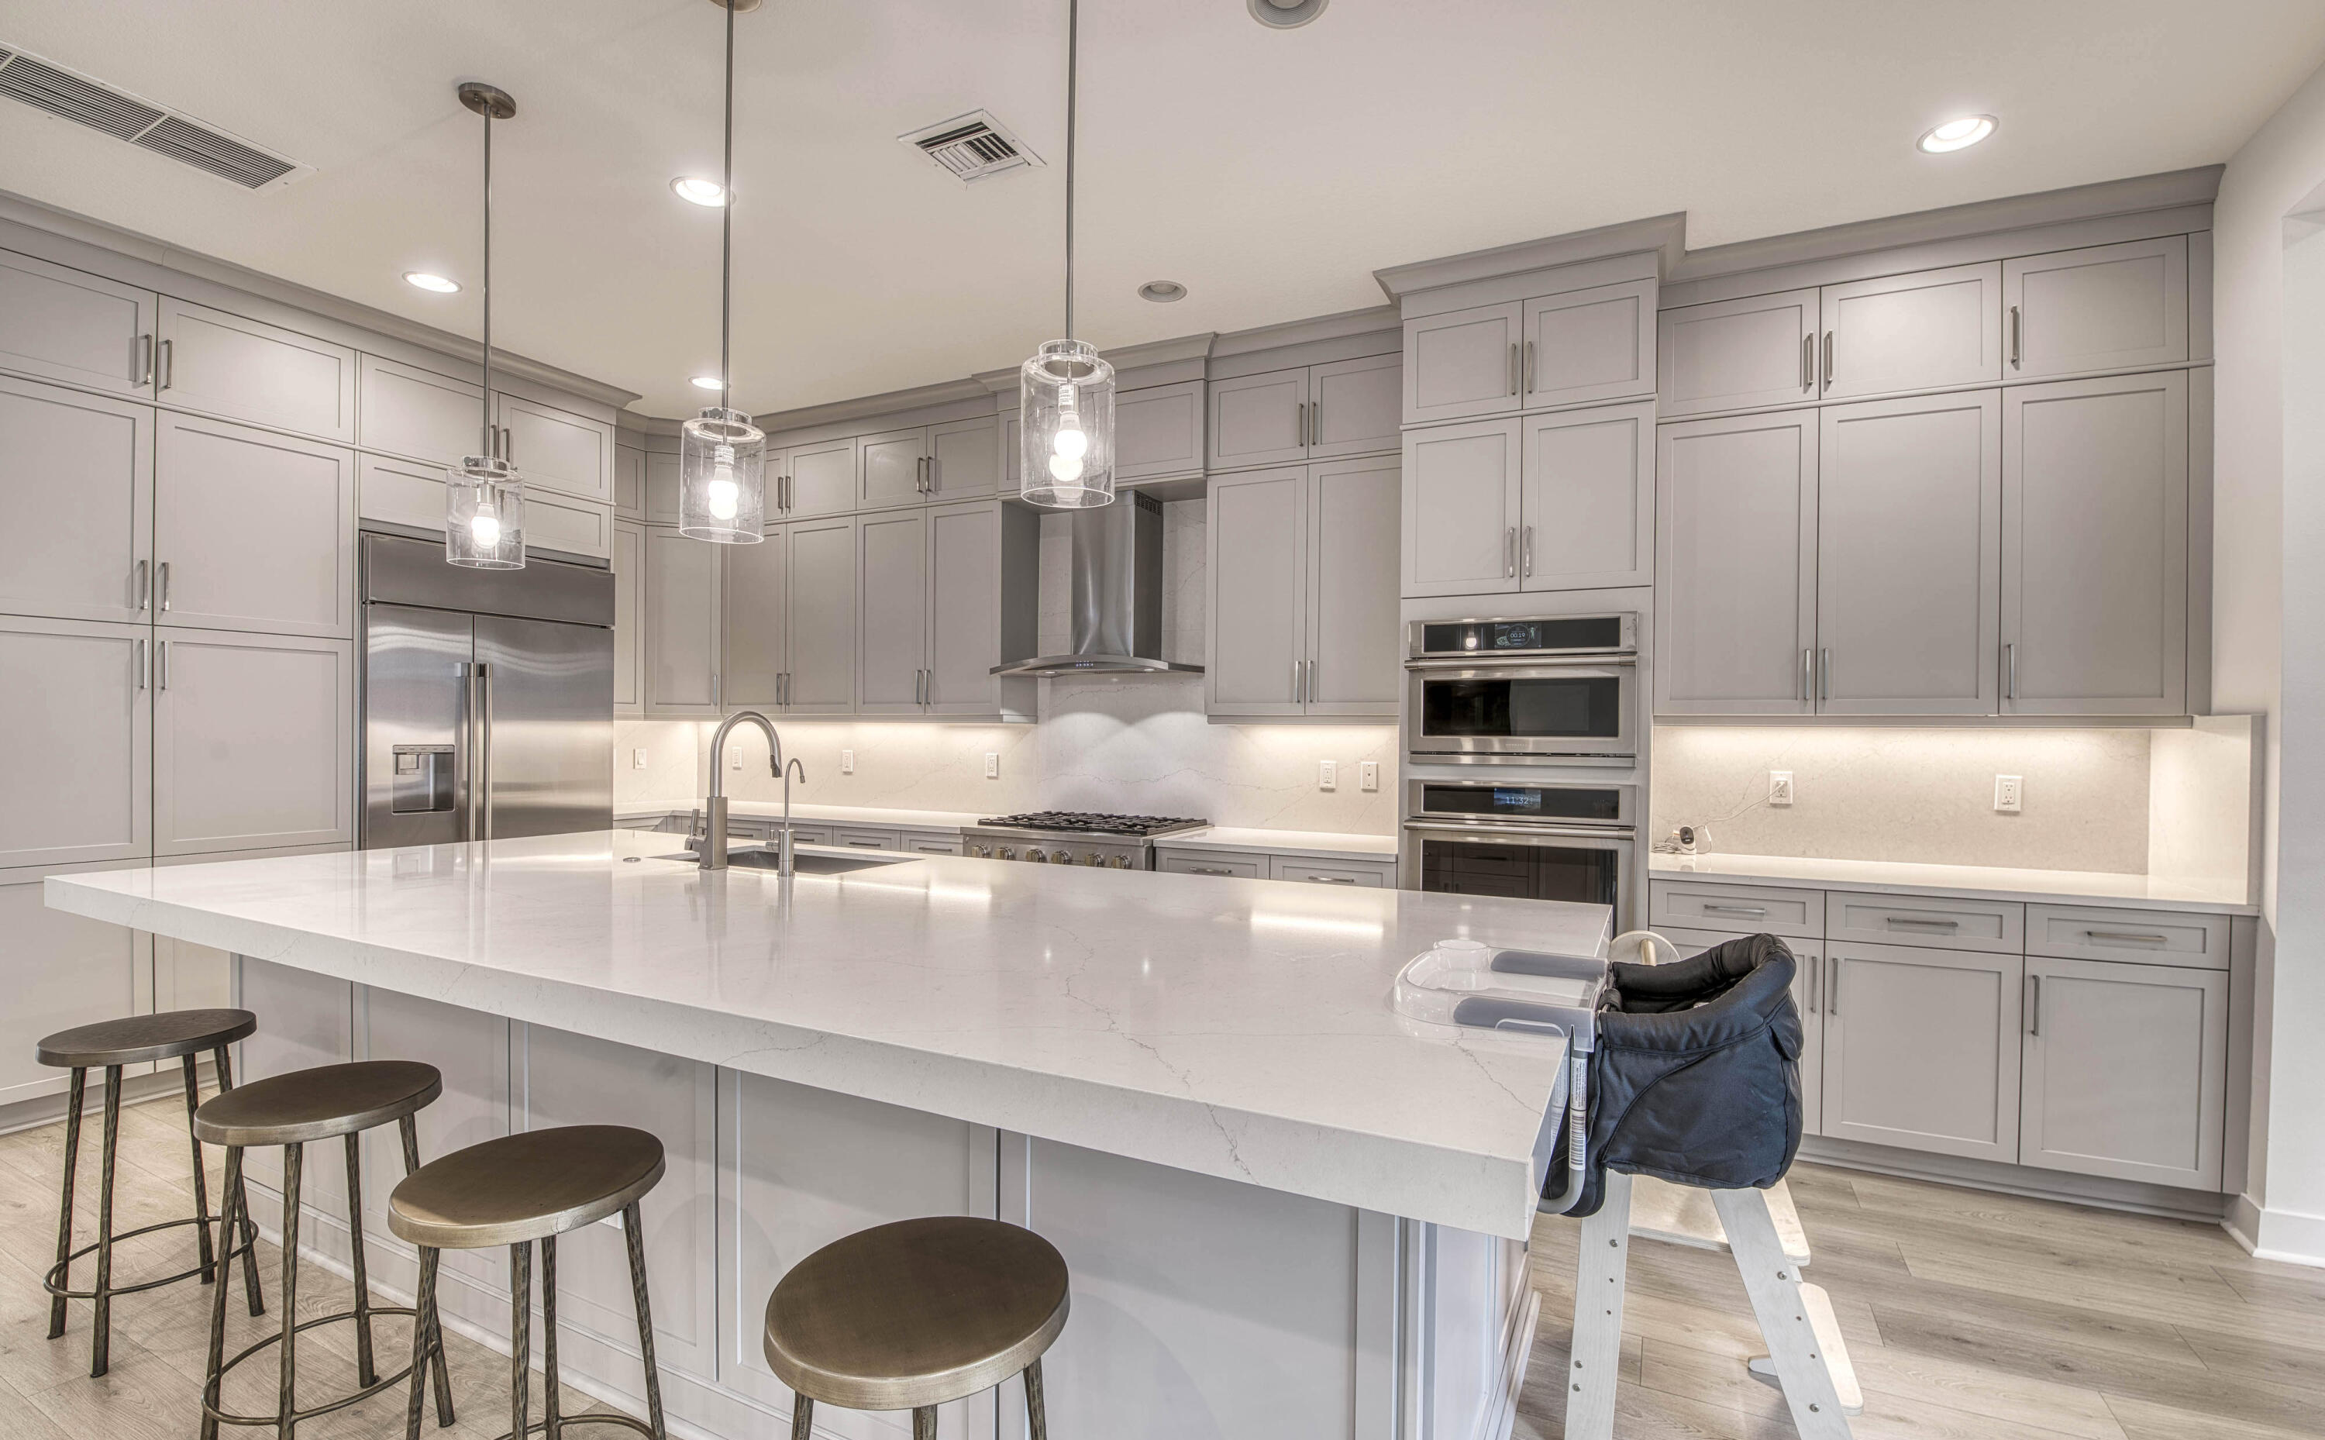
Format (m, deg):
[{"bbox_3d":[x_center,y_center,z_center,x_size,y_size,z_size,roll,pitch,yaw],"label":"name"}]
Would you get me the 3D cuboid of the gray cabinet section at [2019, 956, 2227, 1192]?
[{"bbox_3d":[2.795,0.979,2.962,0.430,0.598,0.600,0,0,25],"label":"gray cabinet section"}]

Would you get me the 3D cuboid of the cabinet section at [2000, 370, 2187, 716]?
[{"bbox_3d":[2.964,-0.539,3.164,0.445,1.052,0.330,0,0,24],"label":"cabinet section"}]

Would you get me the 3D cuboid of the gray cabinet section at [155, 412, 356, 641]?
[{"bbox_3d":[-3.658,-0.706,3.777,0.600,0.760,0.589,0,0,25],"label":"gray cabinet section"}]

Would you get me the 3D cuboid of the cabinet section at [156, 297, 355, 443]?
[{"bbox_3d":[-3.667,-1.309,3.790,0.580,0.386,0.601,0,0,24],"label":"cabinet section"}]

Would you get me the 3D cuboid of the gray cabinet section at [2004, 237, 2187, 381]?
[{"bbox_3d":[2.909,-1.257,3.109,0.432,0.383,0.330,0,0,25],"label":"gray cabinet section"}]

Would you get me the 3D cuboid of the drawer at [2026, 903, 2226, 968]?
[{"bbox_3d":[2.833,0.622,2.969,0.445,0.153,0.500,0,0,24],"label":"drawer"}]

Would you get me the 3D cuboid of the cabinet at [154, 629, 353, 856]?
[{"bbox_3d":[-3.652,0.077,3.765,0.580,0.818,0.595,0,0,24],"label":"cabinet"}]

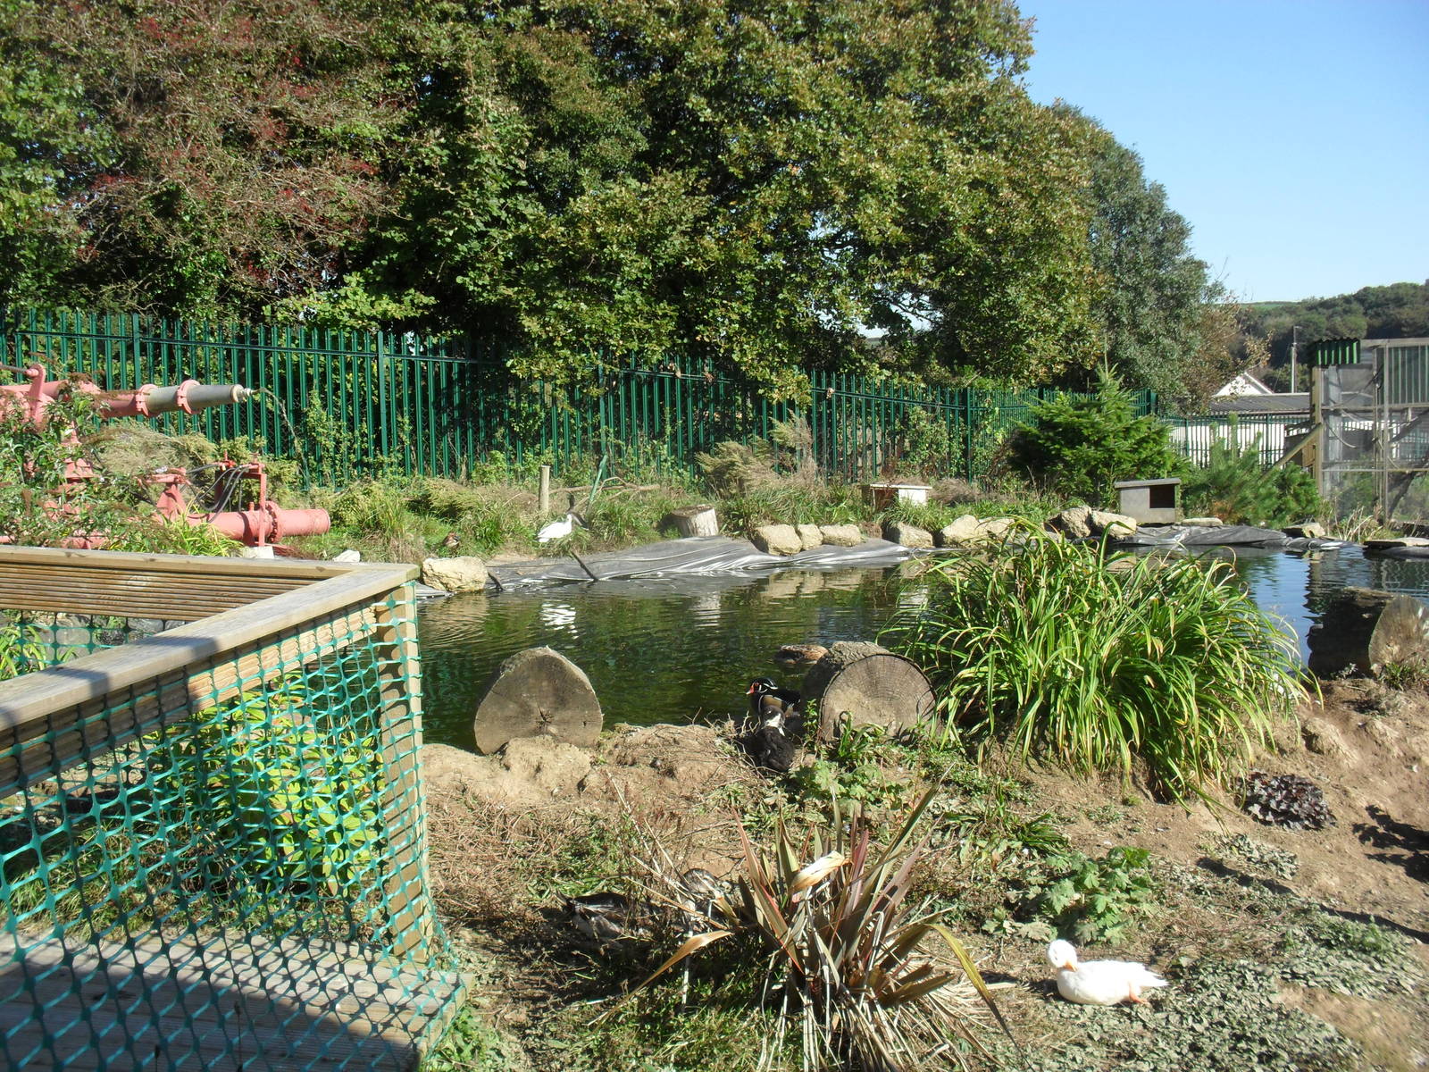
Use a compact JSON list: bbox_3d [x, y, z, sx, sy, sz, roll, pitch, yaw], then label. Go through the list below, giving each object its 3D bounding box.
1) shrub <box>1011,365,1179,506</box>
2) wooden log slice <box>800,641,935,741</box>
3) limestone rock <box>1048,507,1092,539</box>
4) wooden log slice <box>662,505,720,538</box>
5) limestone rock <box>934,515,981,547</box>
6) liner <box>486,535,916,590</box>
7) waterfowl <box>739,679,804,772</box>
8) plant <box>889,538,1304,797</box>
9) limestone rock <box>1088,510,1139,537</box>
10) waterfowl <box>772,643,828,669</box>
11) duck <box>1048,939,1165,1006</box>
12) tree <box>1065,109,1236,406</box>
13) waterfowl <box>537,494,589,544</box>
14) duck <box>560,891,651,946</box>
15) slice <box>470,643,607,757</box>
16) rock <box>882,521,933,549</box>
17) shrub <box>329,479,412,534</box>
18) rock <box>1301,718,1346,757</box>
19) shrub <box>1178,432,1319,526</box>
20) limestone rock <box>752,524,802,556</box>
[{"bbox_3d":[4.891,-1.279,18.700,2.100,1.780,2.000,-1,4,0],"label":"shrub"},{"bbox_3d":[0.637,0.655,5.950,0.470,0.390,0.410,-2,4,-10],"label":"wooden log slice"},{"bbox_3d":[4.356,-0.164,17.700,0.530,0.380,0.420,-1,3,11],"label":"limestone rock"},{"bbox_3d":[-0.232,-0.155,15.400,0.520,0.290,0.490,-8,10,0],"label":"wooden log slice"},{"bbox_3d":[2.756,-0.063,16.400,0.500,0.350,0.400,-1,4,0],"label":"limestone rock"},{"bbox_3d":[-0.122,0.153,13.700,4.500,0.350,1.200,-3,6,-30],"label":"liner"},{"bbox_3d":[0.224,0.755,5.750,0.250,0.320,0.190,-3,4,-24],"label":"waterfowl"},{"bbox_3d":[1.477,0.500,5.750,1.520,0.950,1.200,0,5,0],"label":"plant"},{"bbox_3d":[4.751,-0.153,17.200,0.550,0.300,0.400,-1,4,0],"label":"limestone rock"},{"bbox_3d":[0.510,0.696,8.300,0.370,0.170,0.180,-1,5,-12],"label":"waterfowl"},{"bbox_3d":[1.116,1.243,4.120,0.340,0.185,0.155,-1,5,-9],"label":"duck"},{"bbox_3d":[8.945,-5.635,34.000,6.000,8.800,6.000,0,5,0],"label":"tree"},{"bbox_3d":[-1.629,-0.180,15.500,0.540,0.520,0.260,-1,3,12],"label":"waterfowl"},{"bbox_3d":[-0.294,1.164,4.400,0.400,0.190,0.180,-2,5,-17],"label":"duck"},{"bbox_3d":[-0.736,0.690,6.050,0.510,0.420,0.320,-2,3,-12],"label":"slice"},{"bbox_3d":[2.319,-0.007,17.300,0.560,0.340,0.420,-1,3,11],"label":"rock"},{"bbox_3d":[-3.194,-0.274,13.400,0.780,0.550,0.720,0,5,0],"label":"shrub"},{"bbox_3d":[2.527,0.837,6.000,0.190,0.150,0.170,0,5,0],"label":"rock"},{"bbox_3d":[6.757,-0.738,18.200,1.750,1.170,1.300,0,4,21],"label":"shrub"},{"bbox_3d":[0.692,0.043,16.000,0.550,0.340,0.420,-1,4,0],"label":"limestone rock"}]

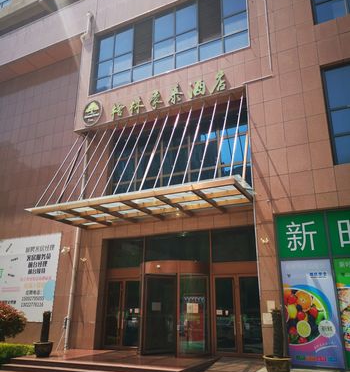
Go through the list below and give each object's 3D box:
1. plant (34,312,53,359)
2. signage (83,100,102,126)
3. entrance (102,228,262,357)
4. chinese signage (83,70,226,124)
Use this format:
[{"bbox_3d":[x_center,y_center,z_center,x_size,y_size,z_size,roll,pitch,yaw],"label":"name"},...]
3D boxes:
[{"bbox_3d":[-4.035,4.634,11.407,0.603,1.310,0.603,-9,-21,25],"label":"plant"},{"bbox_3d":[-3.437,-3.044,15.101,1.061,1.238,0.125,-9,-21,25],"label":"signage"},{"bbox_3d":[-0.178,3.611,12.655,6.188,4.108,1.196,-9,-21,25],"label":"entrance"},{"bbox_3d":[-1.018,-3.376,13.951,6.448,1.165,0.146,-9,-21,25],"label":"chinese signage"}]

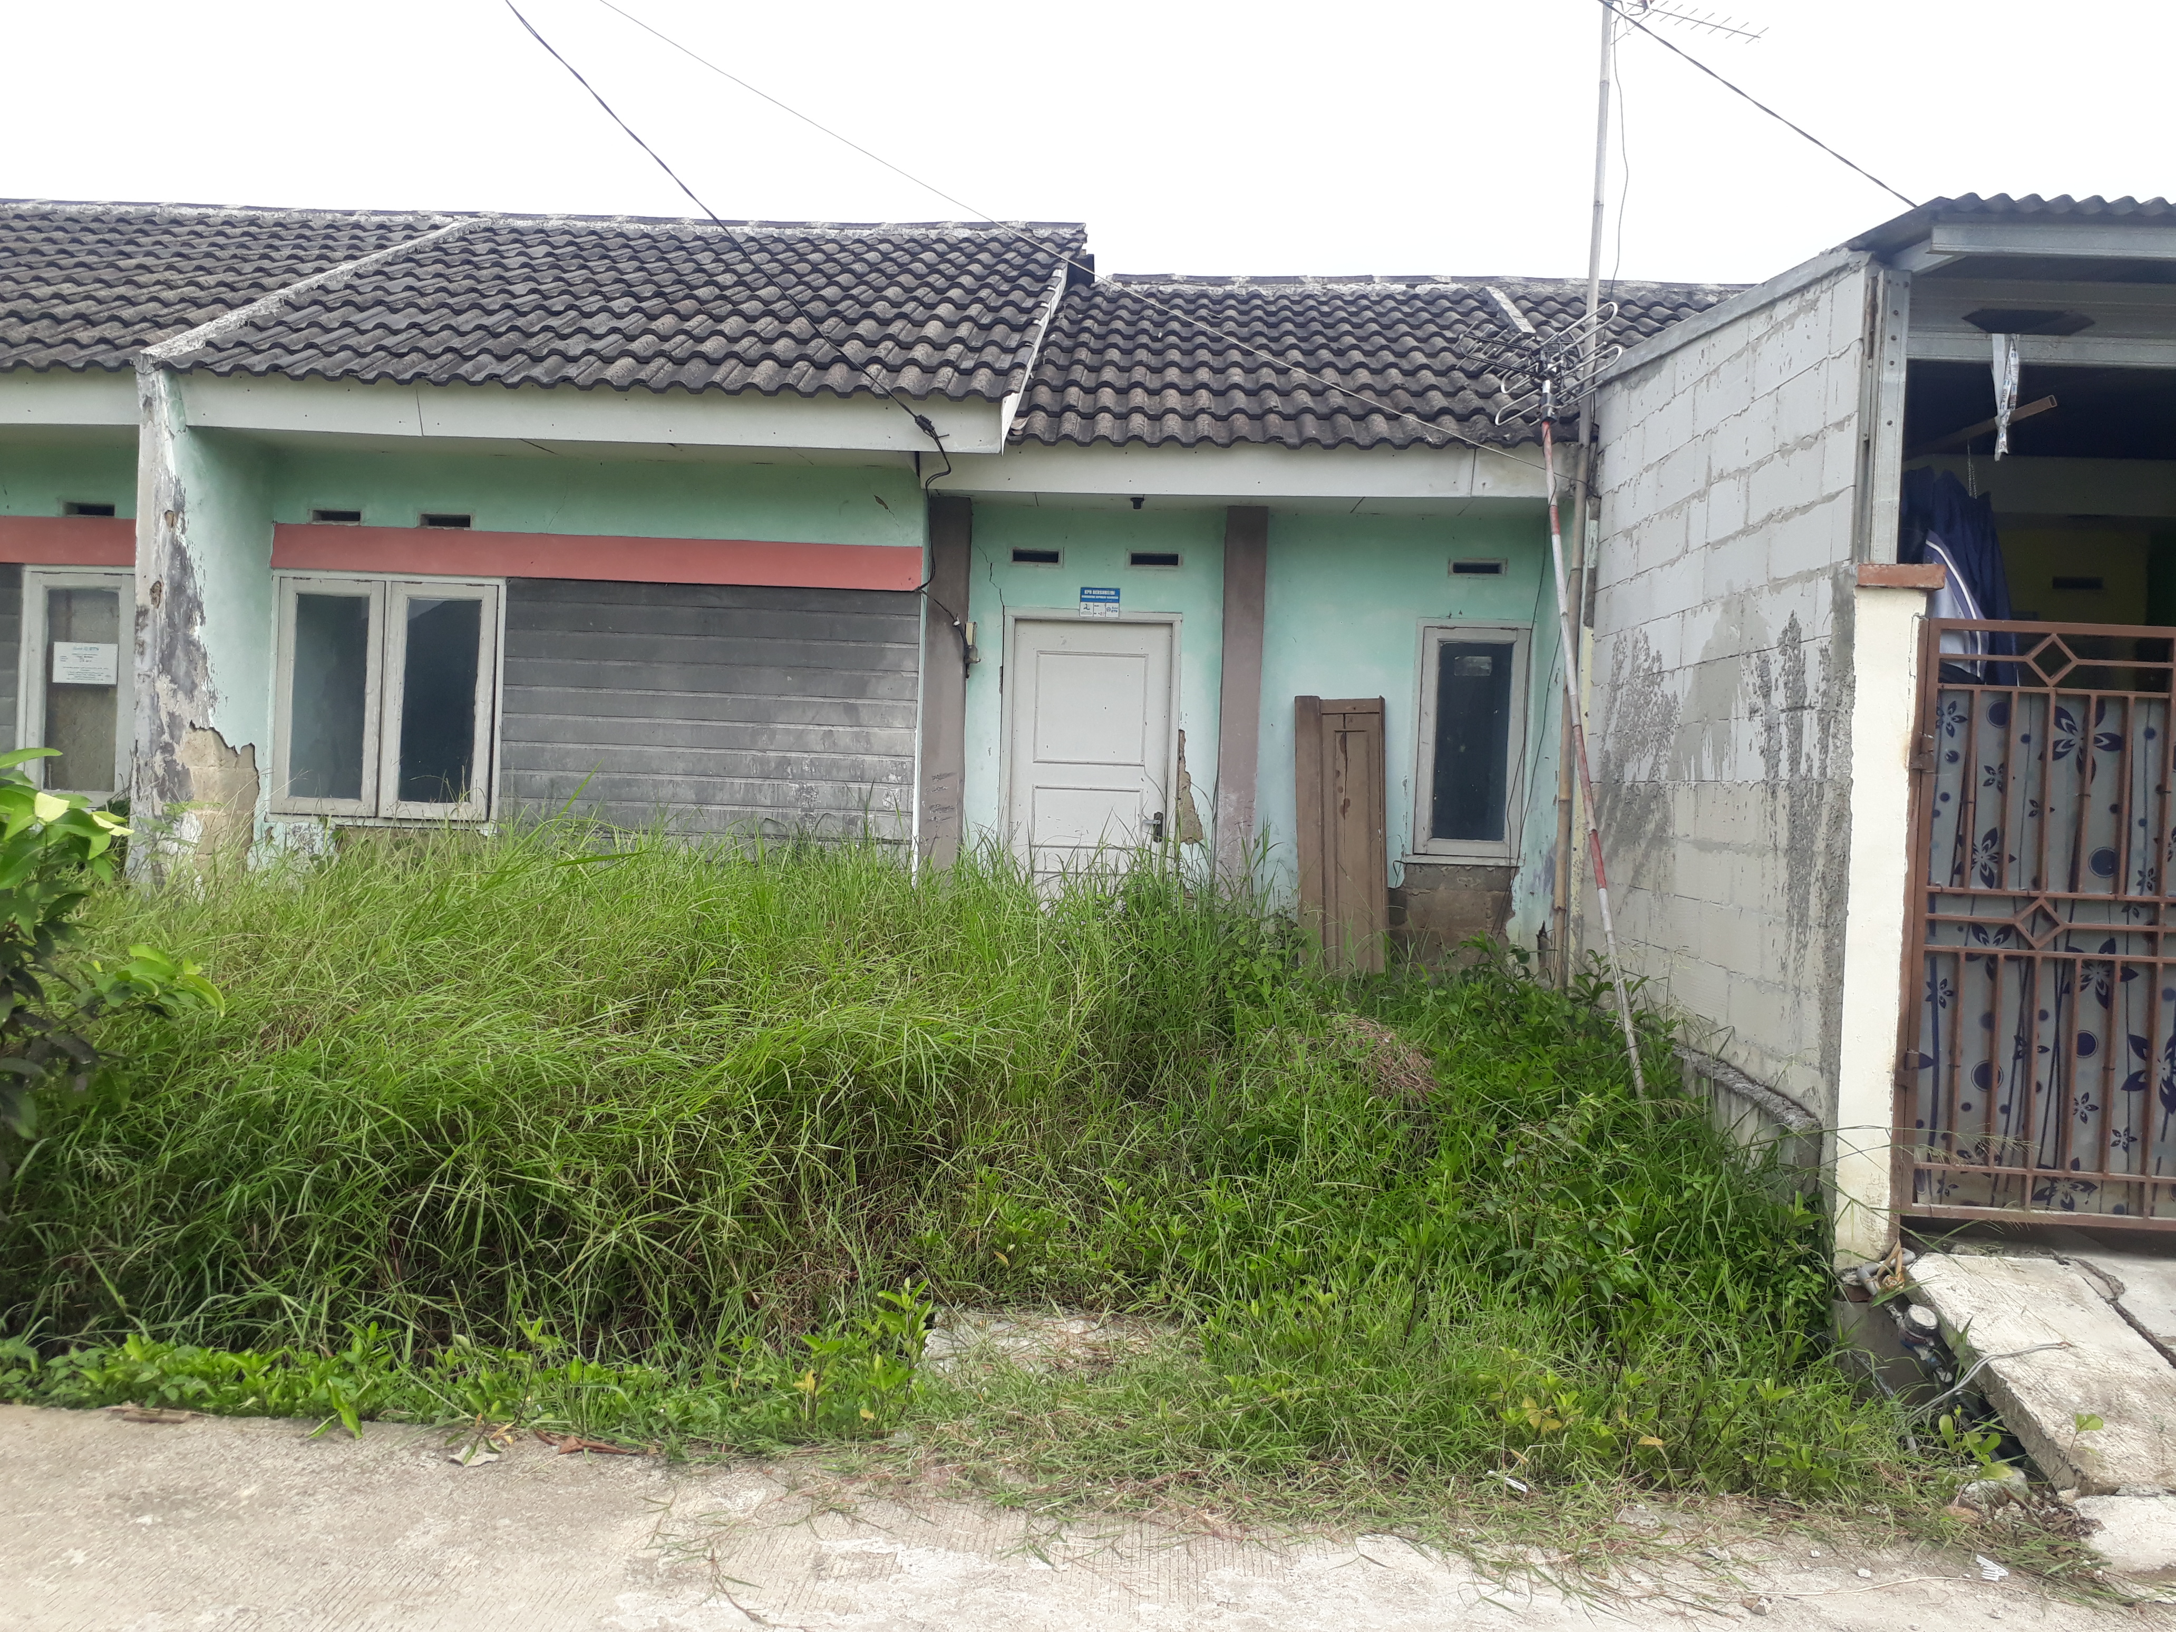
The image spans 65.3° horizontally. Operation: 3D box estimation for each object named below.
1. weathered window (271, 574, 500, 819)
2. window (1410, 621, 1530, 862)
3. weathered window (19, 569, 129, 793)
[{"bbox_3d":[-3.471,-0.576,8.400,1.150,1.230,0.100,2,0,1],"label":"weathered window"},{"bbox_3d":[1.972,-0.381,8.750,0.590,1.230,0.100,2,0,1],"label":"window"},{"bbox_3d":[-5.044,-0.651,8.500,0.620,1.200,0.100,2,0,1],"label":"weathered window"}]

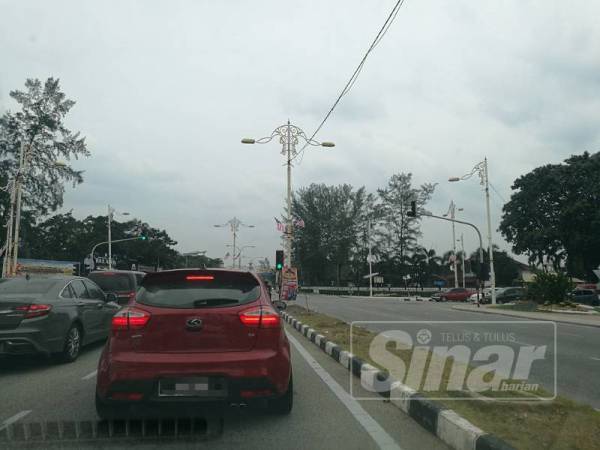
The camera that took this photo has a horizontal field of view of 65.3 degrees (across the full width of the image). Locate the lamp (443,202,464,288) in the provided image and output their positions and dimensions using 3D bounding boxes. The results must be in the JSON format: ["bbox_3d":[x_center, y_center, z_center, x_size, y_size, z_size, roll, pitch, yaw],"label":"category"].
[{"bbox_3d":[17.645,2.884,53.257,0.600,11.300,5.400,1,-8,-6],"label":"lamp"}]

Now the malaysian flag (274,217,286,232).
[{"bbox_3d":[-1.156,-0.030,27.744,0.700,0.920,0.300,1,-8,-6],"label":"malaysian flag"}]

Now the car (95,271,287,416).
[{"bbox_3d":[-1.116,1.276,5.879,1.720,1.455,4.050,1,-8,-6],"label":"car"}]

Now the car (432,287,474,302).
[{"bbox_3d":[15.818,6.991,47.029,4.250,1.450,1.700,1,-8,-9],"label":"car"}]

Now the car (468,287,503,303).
[{"bbox_3d":[18.451,6.613,44.381,4.200,1.470,1.700,1,-8,-9],"label":"car"}]

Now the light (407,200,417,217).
[{"bbox_3d":[7.589,-1.123,31.853,0.620,1.100,0.400,1,-8,-6],"label":"light"}]

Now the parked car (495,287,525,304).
[{"bbox_3d":[19.913,6.217,41.637,4.400,1.500,1.750,1,-8,-9],"label":"parked car"}]

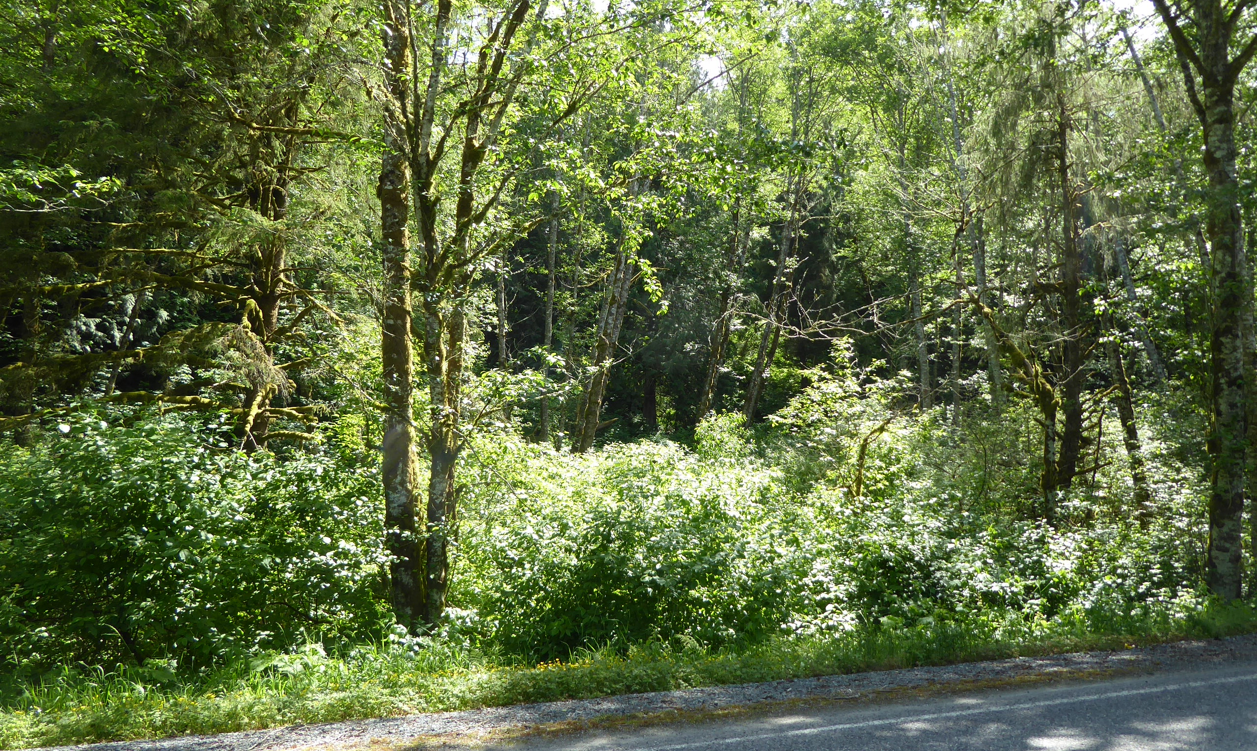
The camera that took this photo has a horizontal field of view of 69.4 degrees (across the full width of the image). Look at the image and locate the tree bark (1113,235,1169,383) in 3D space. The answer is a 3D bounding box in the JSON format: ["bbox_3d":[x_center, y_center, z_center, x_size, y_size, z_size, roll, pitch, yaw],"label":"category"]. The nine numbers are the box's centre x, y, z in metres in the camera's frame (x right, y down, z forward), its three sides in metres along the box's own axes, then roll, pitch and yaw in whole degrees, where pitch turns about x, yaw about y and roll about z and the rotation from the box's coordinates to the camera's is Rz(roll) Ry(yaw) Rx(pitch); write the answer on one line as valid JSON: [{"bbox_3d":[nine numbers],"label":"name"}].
[{"bbox_3d":[10.296,-1.345,18.240,0.217,3.082,0.217,-17,-7,29],"label":"tree bark"}]

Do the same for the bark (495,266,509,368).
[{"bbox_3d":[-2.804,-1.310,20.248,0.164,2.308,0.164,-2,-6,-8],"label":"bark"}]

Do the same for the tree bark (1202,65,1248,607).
[{"bbox_3d":[7.017,-0.533,10.714,0.417,6.201,0.417,-1,-7,33],"label":"tree bark"}]

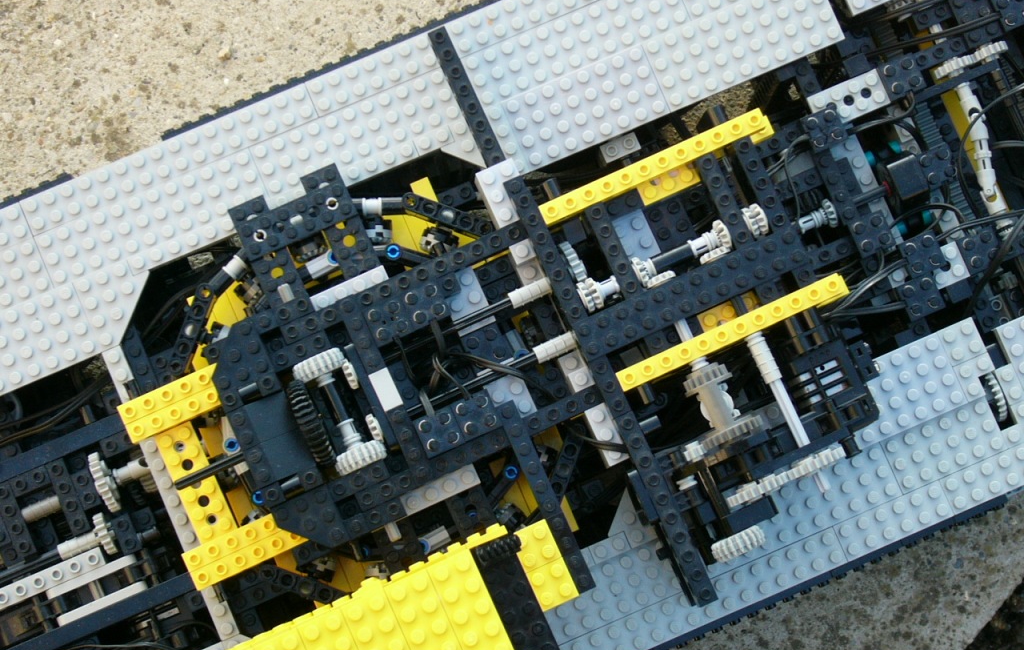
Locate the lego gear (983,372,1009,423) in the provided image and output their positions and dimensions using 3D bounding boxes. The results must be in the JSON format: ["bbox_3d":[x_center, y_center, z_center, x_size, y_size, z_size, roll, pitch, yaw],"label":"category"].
[{"bbox_3d":[0.200,0.029,0.977,0.005,0.025,0.025,-23,83,-4],"label":"lego gear"}]

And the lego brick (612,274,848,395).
[{"bbox_3d":[0.086,0.003,0.920,0.096,0.011,0.008,-24,85,-4],"label":"lego brick"}]

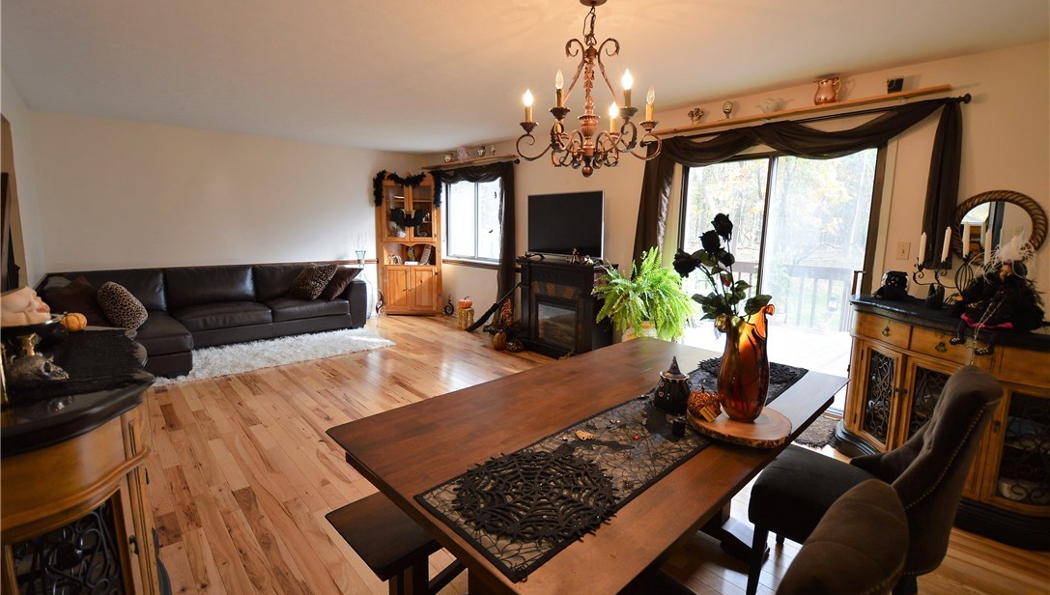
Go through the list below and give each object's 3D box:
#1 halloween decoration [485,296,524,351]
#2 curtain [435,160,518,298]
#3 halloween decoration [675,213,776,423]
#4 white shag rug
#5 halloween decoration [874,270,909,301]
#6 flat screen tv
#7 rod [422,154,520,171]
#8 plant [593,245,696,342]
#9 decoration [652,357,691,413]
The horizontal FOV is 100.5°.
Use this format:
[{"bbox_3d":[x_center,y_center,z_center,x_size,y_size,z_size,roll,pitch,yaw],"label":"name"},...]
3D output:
[{"bbox_3d":[-0.256,0.284,5.305,0.467,0.507,0.558,-8,12,-44],"label":"halloween decoration"},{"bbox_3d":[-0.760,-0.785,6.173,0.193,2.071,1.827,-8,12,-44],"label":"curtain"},{"bbox_3d":[0.597,0.055,1.325,0.270,0.600,0.220,5,9,24],"label":"halloween decoration"},{"bbox_3d":[-2.869,0.579,4.874,1.400,0.060,2.350,9,12,43],"label":"white shag rug"},{"bbox_3d":[2.388,-0.077,2.841,0.147,0.193,0.178,-5,10,-33],"label":"halloween decoration"},{"bbox_3d":[0.414,-0.795,4.784,1.070,0.650,0.080,9,12,43],"label":"flat screen tv"},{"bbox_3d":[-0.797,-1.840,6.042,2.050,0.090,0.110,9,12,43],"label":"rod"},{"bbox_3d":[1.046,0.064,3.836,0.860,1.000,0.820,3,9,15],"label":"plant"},{"bbox_3d":[0.479,0.281,1.422,0.112,0.165,0.112,-8,12,-44],"label":"decoration"}]

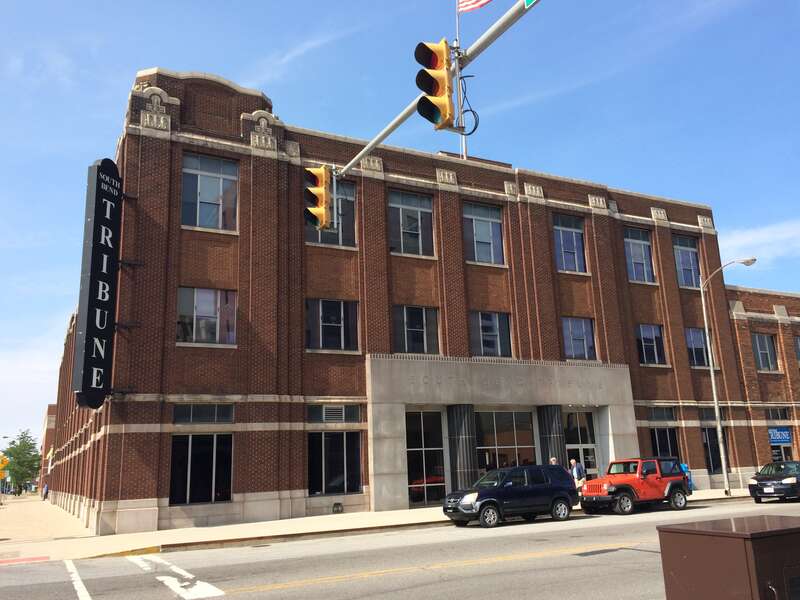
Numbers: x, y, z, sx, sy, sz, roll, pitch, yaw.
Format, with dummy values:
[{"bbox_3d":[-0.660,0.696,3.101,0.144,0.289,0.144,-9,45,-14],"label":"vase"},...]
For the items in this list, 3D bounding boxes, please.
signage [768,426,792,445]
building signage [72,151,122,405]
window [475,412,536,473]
[{"bbox_3d":[20.209,7.225,35.541,1.850,0.930,0.100,5,-15,-27],"label":"signage"},{"bbox_3d":[-9.358,-0.615,20.918,0.380,7.950,1.070,-7,-14,19],"label":"building signage"},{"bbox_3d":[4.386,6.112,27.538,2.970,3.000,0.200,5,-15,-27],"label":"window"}]

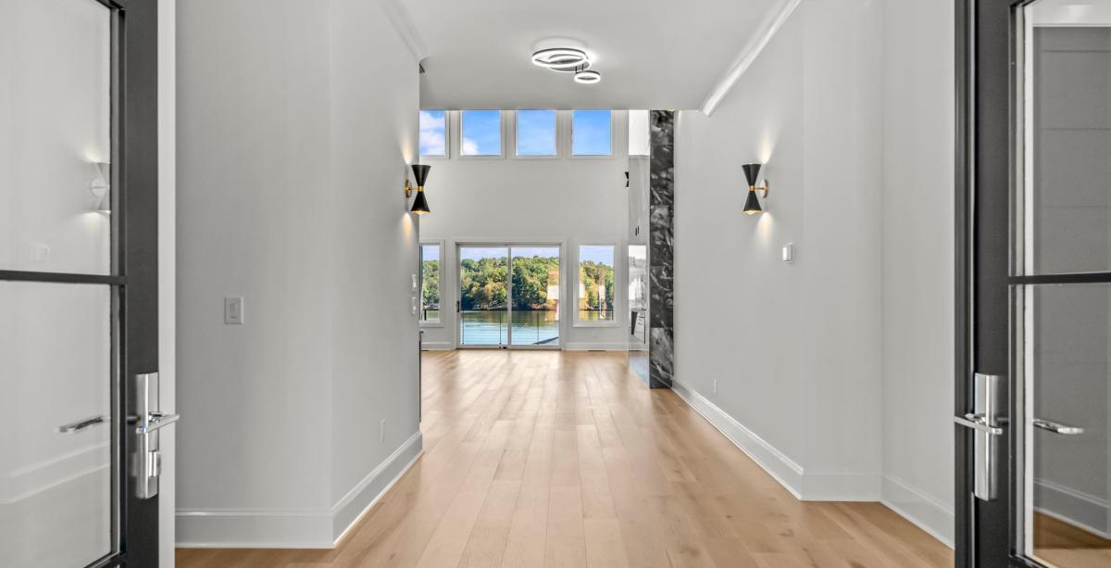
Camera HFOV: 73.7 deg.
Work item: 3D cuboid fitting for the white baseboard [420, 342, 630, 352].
[{"bbox_3d":[-0.768,1.413,16.721,4.852,0.188,0.025,0,-1,1],"label":"white baseboard"}]

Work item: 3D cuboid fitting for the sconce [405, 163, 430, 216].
[{"bbox_3d":[-0.960,-0.664,5.183,0.180,0.325,0.135,0,-1,1],"label":"sconce"}]

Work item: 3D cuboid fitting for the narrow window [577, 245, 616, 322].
[{"bbox_3d":[0.915,-0.006,16.754,0.909,1.790,0.100,0,-1,1],"label":"narrow window"}]

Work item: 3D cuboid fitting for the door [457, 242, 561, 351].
[{"bbox_3d":[-1.051,0.282,16.777,2.396,2.435,0.130,0,-1,1],"label":"door"}]

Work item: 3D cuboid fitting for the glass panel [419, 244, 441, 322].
[{"bbox_3d":[-3.021,-0.012,16.811,0.881,1.786,0.100,0,-1,1],"label":"glass panel"}]

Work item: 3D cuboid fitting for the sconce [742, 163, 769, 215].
[{"bbox_3d":[1.375,-0.654,5.109,0.180,0.325,0.135,0,-1,1],"label":"sconce"}]

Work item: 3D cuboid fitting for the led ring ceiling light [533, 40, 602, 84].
[{"bbox_3d":[0.094,-1.715,5.800,0.540,0.120,0.600,0,-1,1],"label":"led ring ceiling light"}]

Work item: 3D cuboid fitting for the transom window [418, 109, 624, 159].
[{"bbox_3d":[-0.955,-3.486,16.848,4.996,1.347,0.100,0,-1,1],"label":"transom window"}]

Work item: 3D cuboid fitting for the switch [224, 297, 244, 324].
[{"bbox_3d":[-1.551,0.130,3.573,0.090,0.130,0.012,0,-1,1],"label":"switch"}]

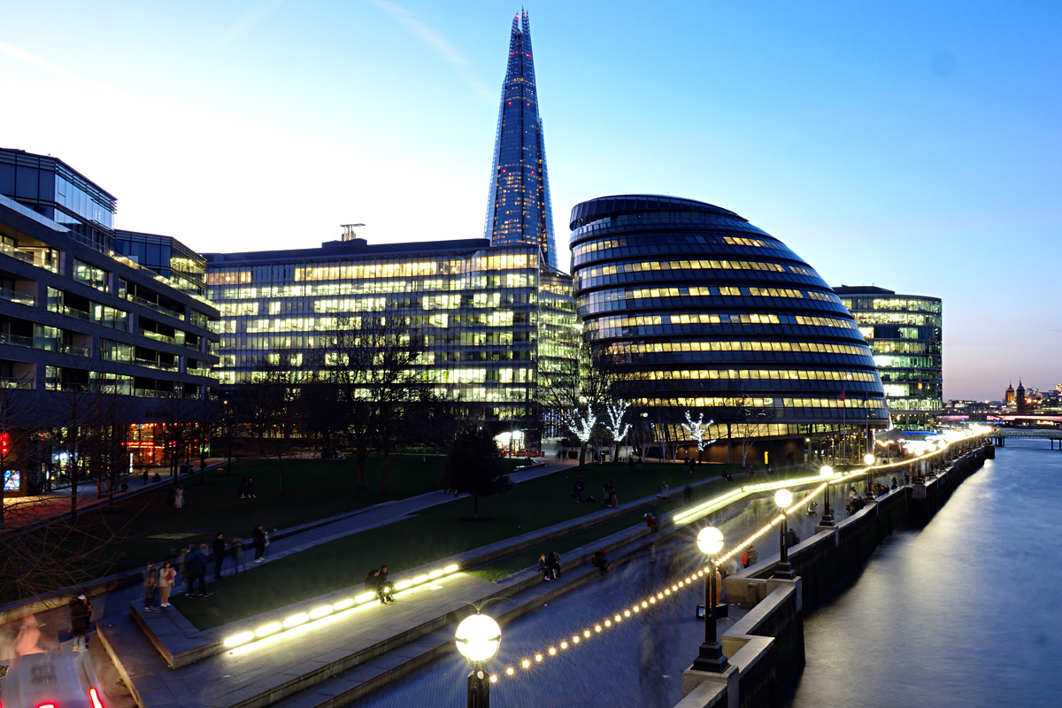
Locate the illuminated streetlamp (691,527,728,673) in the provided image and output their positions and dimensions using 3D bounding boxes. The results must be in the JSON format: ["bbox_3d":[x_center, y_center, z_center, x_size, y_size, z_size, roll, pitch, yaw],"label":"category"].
[{"bbox_3d":[5.023,6.773,23.927,0.950,3.880,0.950,-2,-4,30],"label":"illuminated streetlamp"}]

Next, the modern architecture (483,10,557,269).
[{"bbox_3d":[-8.710,-109.042,635.033,68.000,306.000,66.000,1,-4,-2],"label":"modern architecture"}]

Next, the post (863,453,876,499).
[{"bbox_3d":[28.926,10.383,73.011,0.920,3.750,0.920,-2,-4,30],"label":"post"}]

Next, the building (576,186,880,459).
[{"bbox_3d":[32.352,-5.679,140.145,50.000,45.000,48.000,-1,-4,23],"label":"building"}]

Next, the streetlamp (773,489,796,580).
[{"bbox_3d":[11.289,7.914,38.087,0.900,3.780,0.900,-2,-4,30],"label":"streetlamp"}]

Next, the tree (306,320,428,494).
[{"bbox_3d":[-13.963,4.222,74.374,10.500,15.210,9.500,1,-4,0],"label":"tree"}]

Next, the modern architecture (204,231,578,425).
[{"bbox_3d":[-31.982,-2.097,211.525,87.000,45.000,42.000,-1,-4,21],"label":"modern architecture"}]

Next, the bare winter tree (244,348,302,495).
[{"bbox_3d":[-21.088,5.457,70.285,4.900,12.030,4.900,1,-4,0],"label":"bare winter tree"}]

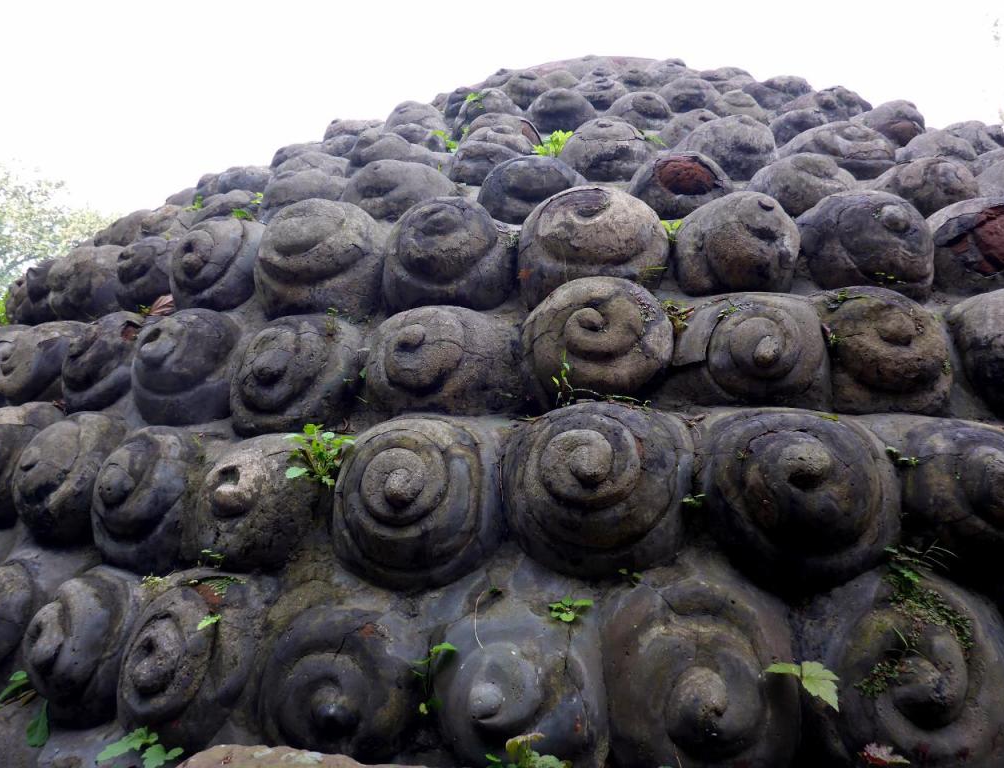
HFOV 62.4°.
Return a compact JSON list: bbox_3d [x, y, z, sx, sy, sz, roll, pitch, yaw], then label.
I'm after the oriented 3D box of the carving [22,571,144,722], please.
[{"bbox_3d":[-1.140,0.713,2.251,0.336,0.386,0.218,0,-7,28],"label":"carving"}]

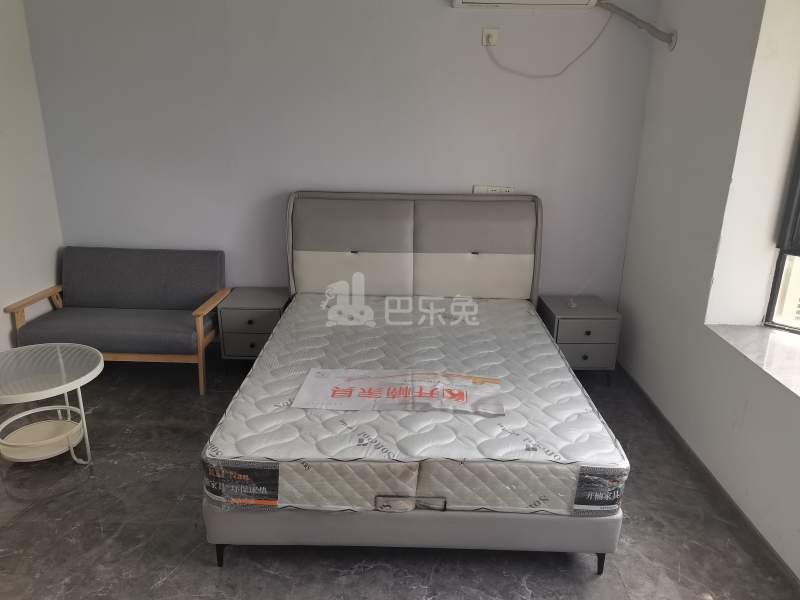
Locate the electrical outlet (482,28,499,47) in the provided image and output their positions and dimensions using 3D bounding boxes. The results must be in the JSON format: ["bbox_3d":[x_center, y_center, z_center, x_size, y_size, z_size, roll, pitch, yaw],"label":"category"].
[{"bbox_3d":[0.540,-1.567,3.586,0.087,0.090,0.020,1,18,1],"label":"electrical outlet"}]

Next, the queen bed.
[{"bbox_3d":[0.081,0.174,3.035,1.580,1.160,2.060,1,18,0],"label":"queen bed"}]

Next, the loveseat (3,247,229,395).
[{"bbox_3d":[-1.683,0.125,3.773,1.158,0.764,0.651,2,18,3],"label":"loveseat"}]

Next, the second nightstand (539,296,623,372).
[{"bbox_3d":[1.143,0.258,3.900,0.395,0.487,0.433,1,18,1],"label":"second nightstand"}]

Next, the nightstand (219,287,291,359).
[{"bbox_3d":[-0.917,0.216,3.956,0.395,0.487,0.433,1,18,1],"label":"nightstand"}]

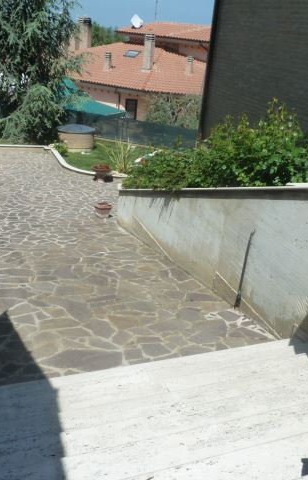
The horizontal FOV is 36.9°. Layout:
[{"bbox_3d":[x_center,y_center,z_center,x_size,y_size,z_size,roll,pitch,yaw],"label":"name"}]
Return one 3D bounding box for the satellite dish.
[{"bbox_3d":[-1.142,-15.128,32.000,0.870,0.900,0.450,-5,27,-22],"label":"satellite dish"}]

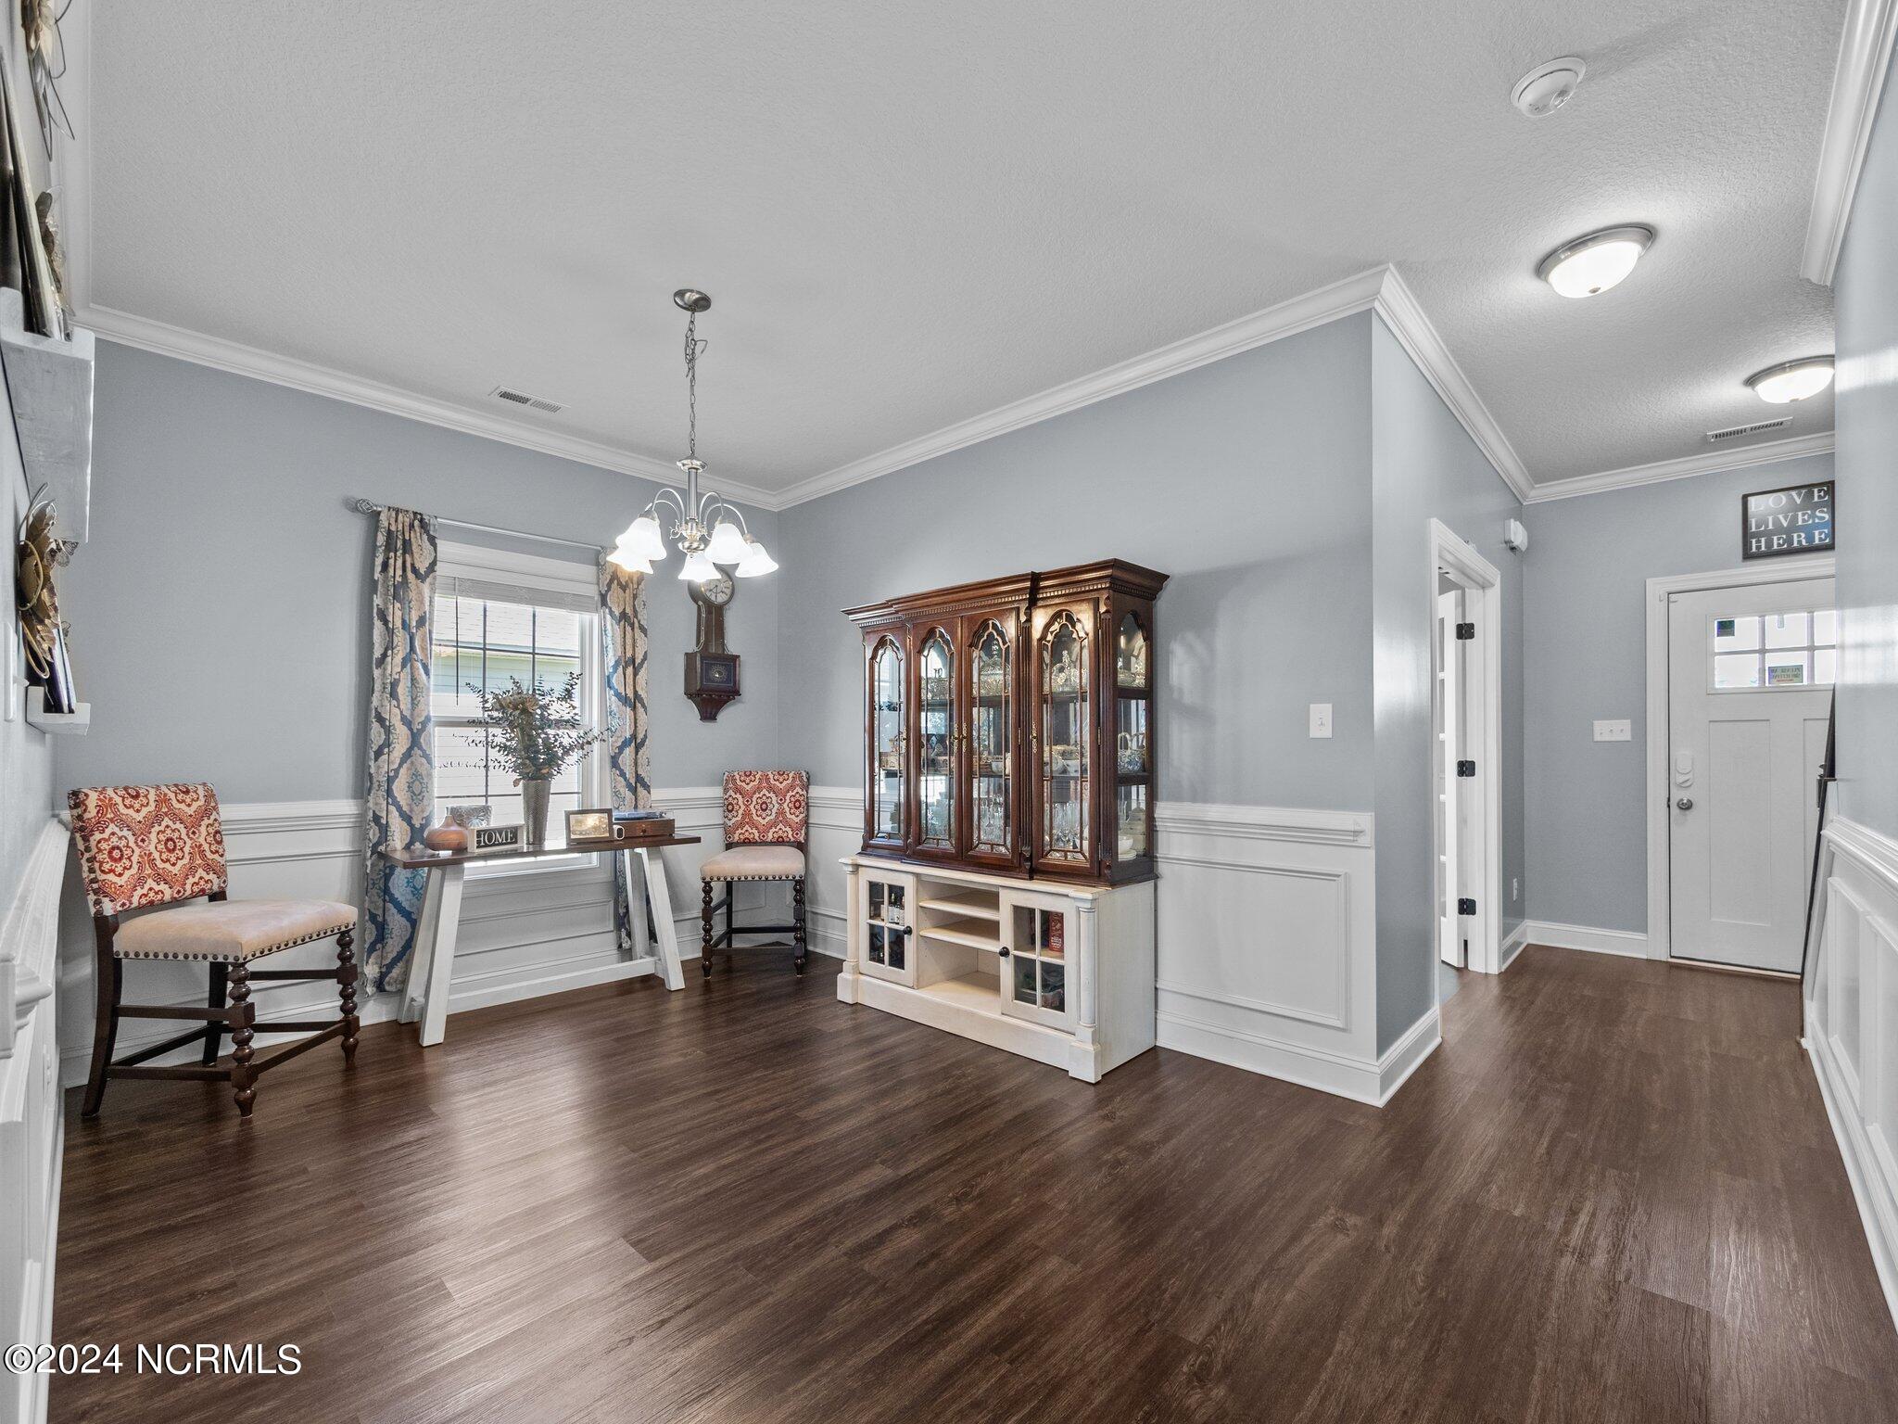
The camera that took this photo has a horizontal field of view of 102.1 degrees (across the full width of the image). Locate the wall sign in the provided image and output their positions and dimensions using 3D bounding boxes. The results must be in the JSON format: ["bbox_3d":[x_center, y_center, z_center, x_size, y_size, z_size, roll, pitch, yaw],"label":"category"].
[{"bbox_3d":[4.340,-0.981,3.963,0.338,0.356,0.030,-1,-1,44],"label":"wall sign"}]

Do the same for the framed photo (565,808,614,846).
[{"bbox_3d":[-1.690,0.537,3.610,0.207,0.157,0.060,1,-2,-27],"label":"framed photo"}]

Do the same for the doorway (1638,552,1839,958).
[{"bbox_3d":[4.360,0.310,3.982,1.091,2.141,0.141,-1,-1,44],"label":"doorway"}]

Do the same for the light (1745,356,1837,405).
[{"bbox_3d":[3.422,-1.323,3.109,0.283,0.131,0.283,-1,-1,44],"label":"light"}]

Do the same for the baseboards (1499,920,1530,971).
[{"bbox_3d":[3.215,1.320,4.350,0.025,0.138,0.830,-2,-3,45],"label":"baseboards"}]

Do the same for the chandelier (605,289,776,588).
[{"bbox_3d":[-0.888,-0.964,2.665,0.570,0.940,0.570,-2,-3,44],"label":"chandelier"}]

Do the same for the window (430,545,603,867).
[{"bbox_3d":[-2.154,0.039,3.763,0.100,1.580,0.960,-1,-1,44],"label":"window"}]

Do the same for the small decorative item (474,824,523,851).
[{"bbox_3d":[-2.036,0.577,3.462,0.055,0.112,0.215,0,-1,31],"label":"small decorative item"}]

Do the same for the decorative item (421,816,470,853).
[{"bbox_3d":[-2.184,0.530,3.340,0.163,0.143,0.163,-2,-3,44],"label":"decorative item"}]

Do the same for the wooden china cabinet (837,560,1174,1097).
[{"bbox_3d":[0.143,0.414,3.340,1.460,1.850,0.480,-2,-3,43],"label":"wooden china cabinet"}]

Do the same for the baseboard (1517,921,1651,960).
[{"bbox_3d":[3.740,1.336,4.510,0.550,0.136,0.020,-1,-1,44],"label":"baseboard"}]

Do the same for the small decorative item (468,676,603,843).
[{"bbox_3d":[-1.844,0.219,3.427,0.480,0.760,0.520,-2,-3,44],"label":"small decorative item"}]

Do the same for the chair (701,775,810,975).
[{"bbox_3d":[-1.035,0.858,4.220,0.500,1.040,0.580,1,-2,-6],"label":"chair"}]

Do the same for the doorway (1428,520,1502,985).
[{"bbox_3d":[2.411,0.301,3.625,0.141,2.141,1.475,-1,-1,44],"label":"doorway"}]

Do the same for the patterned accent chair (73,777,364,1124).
[{"bbox_3d":[-2.490,0.781,2.660,0.580,1.040,0.490,0,-2,2],"label":"patterned accent chair"}]

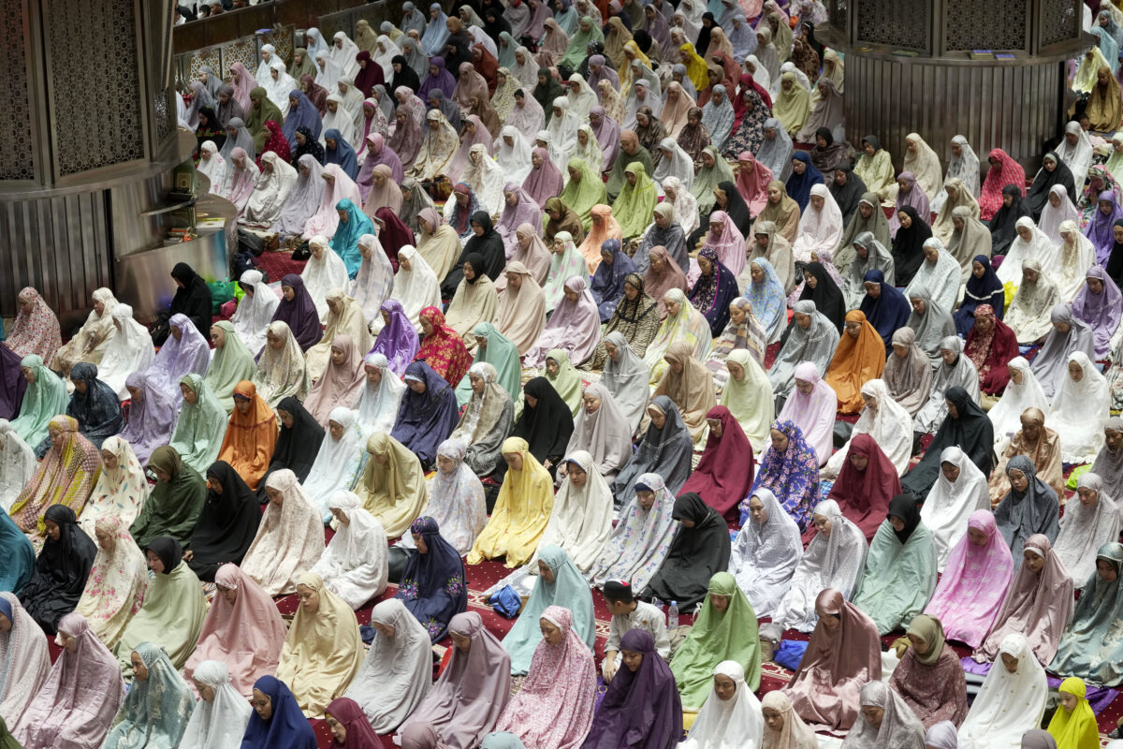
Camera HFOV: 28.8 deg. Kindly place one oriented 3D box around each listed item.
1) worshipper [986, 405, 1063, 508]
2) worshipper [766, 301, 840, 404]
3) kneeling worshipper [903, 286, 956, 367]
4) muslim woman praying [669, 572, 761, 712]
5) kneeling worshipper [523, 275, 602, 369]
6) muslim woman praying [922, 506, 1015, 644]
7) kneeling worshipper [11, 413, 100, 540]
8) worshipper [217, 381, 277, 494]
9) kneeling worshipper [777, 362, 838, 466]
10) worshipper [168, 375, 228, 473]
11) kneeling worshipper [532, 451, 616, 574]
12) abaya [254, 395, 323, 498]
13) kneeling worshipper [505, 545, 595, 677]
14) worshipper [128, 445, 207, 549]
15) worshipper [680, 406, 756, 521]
[{"bbox_3d":[3.496,0.605,16.375,0.529,0.773,0.693,9,21,28],"label":"worshipper"},{"bbox_3d":[2.195,-0.272,20.029,0.500,0.810,0.720,11,21,34],"label":"worshipper"},{"bbox_3d":[3.575,-0.448,21.098,0.461,0.818,0.667,10,21,29],"label":"kneeling worshipper"},{"bbox_3d":[0.965,1.633,13.747,0.520,0.810,0.690,9,17,34],"label":"muslim woman praying"},{"bbox_3d":[0.095,-0.551,21.102,0.500,0.780,0.720,12,22,36],"label":"kneeling worshipper"},{"bbox_3d":[2.771,1.310,14.814,0.526,0.815,0.724,12,22,33],"label":"muslim woman praying"},{"bbox_3d":[-3.951,0.718,16.911,0.523,0.822,0.715,12,23,34],"label":"kneeling worshipper"},{"bbox_3d":[-2.684,0.470,18.516,0.432,0.842,0.638,10,21,29],"label":"worshipper"},{"bbox_3d":[2.133,0.293,18.901,0.453,0.825,0.666,10,21,29],"label":"kneeling worshipper"},{"bbox_3d":[-3.027,0.382,18.227,0.470,0.820,0.640,8,19,26],"label":"worshipper"},{"bbox_3d":[0.091,0.944,15.502,0.532,0.818,0.702,10,22,30],"label":"kneeling worshipper"},{"bbox_3d":[-2.282,0.589,18.108,0.520,0.818,0.690,9,17,34],"label":"abaya"},{"bbox_3d":[-0.088,1.490,14.475,0.514,0.786,0.682,11,22,31],"label":"kneeling worshipper"},{"bbox_3d":[-3.151,0.911,17.304,0.474,0.777,0.665,10,21,29],"label":"worshipper"},{"bbox_3d":[1.232,0.644,17.131,0.510,0.820,0.720,10,21,32],"label":"worshipper"}]

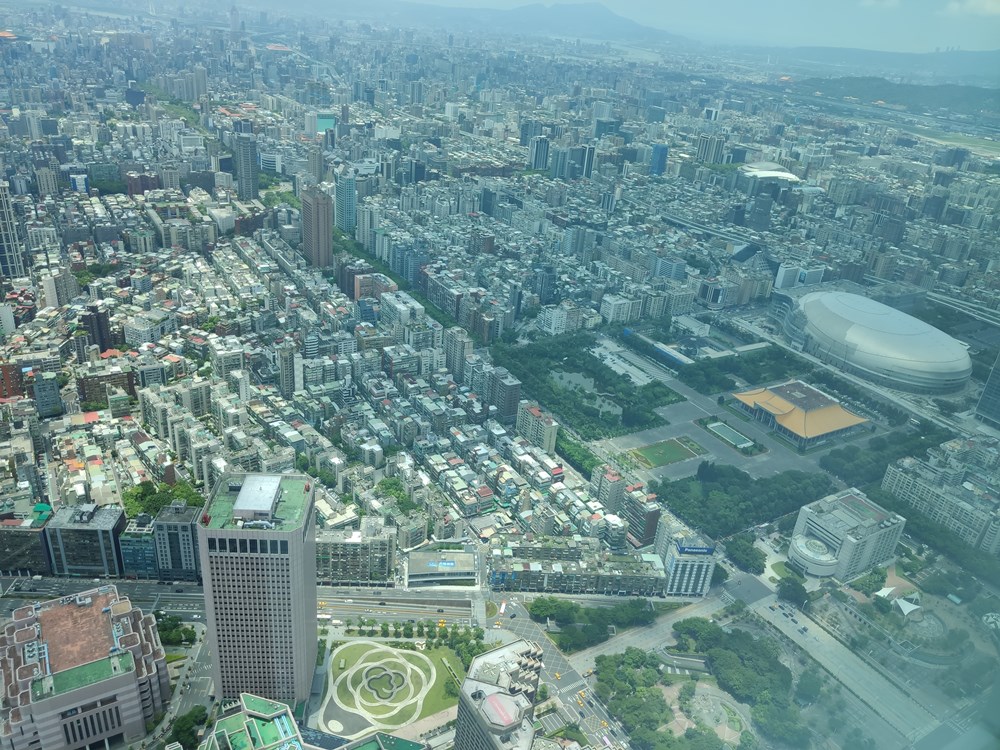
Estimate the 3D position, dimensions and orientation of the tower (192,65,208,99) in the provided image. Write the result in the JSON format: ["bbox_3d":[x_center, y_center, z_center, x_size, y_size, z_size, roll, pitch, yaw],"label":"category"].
[{"bbox_3d":[-1009.010,-977.970,2531.260,39.000,110.000,34.000,-9,30,-28],"label":"tower"}]

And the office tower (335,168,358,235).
[{"bbox_3d":[-272.350,-306.160,1325.240,16.850,100.700,57.650,-10,30,-29],"label":"office tower"}]

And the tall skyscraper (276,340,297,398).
[{"bbox_3d":[-216.830,-1.170,768.490,12.350,57.420,9.230,18,28,23],"label":"tall skyscraper"}]

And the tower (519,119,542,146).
[{"bbox_3d":[97.010,-753.520,2341.000,41.590,80.180,48.920,-10,30,-29],"label":"tower"}]

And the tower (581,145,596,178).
[{"bbox_3d":[228.940,-557.830,1967.130,21.360,82.840,21.490,-10,30,-29],"label":"tower"}]

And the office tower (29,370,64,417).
[{"bbox_3d":[-423.670,17.110,703.000,20.250,39.400,19.000,-12,31,-33],"label":"office tower"}]

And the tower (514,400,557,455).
[{"bbox_3d":[35.320,51.610,737.380,16.460,37.000,47.770,-10,30,-30],"label":"tower"}]

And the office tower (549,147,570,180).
[{"bbox_3d":[149.610,-526.010,1880.530,34.000,80.000,34.000,-9,30,-28],"label":"office tower"}]

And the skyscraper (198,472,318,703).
[{"bbox_3d":[-135.300,126.080,434.940,53.120,136.000,52.370,2,26,-7],"label":"skyscraper"}]

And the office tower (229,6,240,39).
[{"bbox_3d":[-1576.830,-2066.470,4470.840,52.000,245.000,50.000,-3,27,-18],"label":"office tower"}]

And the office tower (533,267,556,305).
[{"bbox_3d":[65.710,-131.310,1097.940,14.620,51.120,28.630,-10,30,-29],"label":"office tower"}]

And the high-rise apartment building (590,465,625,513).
[{"bbox_3d":[90.420,99.870,643.290,16.500,39.500,27.000,-9,30,-28],"label":"high-rise apartment building"}]

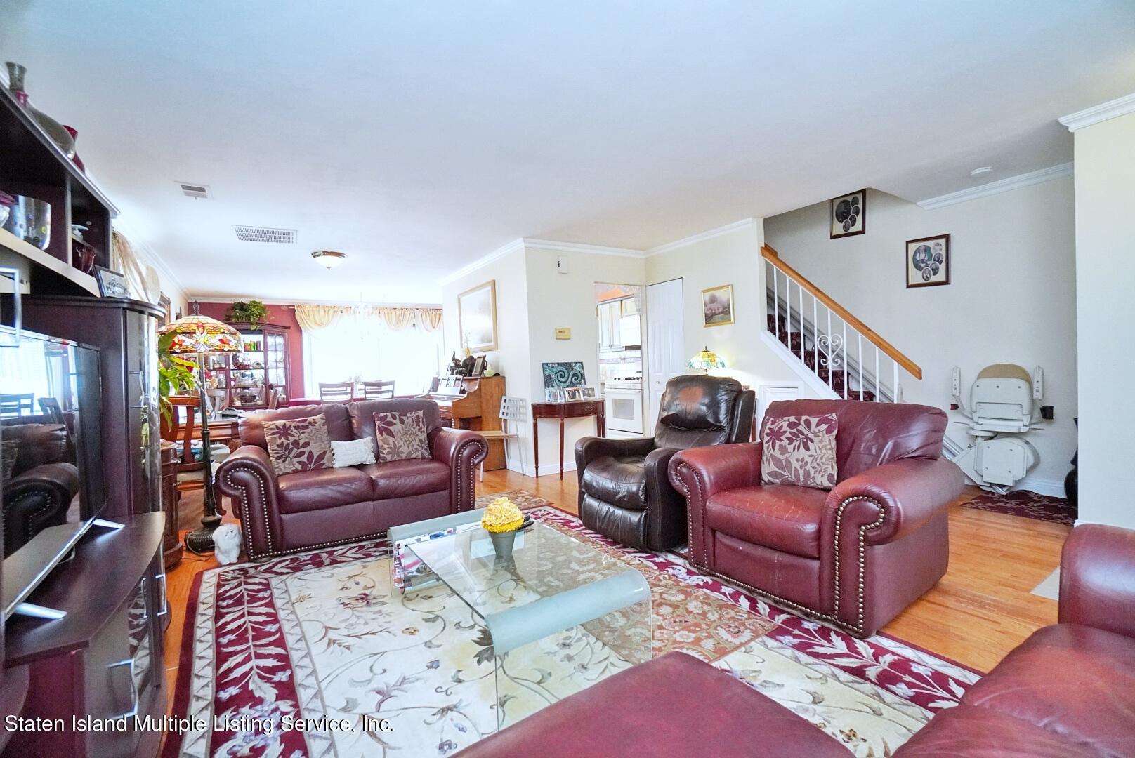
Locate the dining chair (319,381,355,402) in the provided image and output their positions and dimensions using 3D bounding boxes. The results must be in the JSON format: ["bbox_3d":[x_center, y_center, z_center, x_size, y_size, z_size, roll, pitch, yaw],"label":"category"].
[{"bbox_3d":[-3.232,0.564,6.612,0.450,1.015,0.530,-3,2,-33],"label":"dining chair"}]

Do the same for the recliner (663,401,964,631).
[{"bbox_3d":[1.284,0.573,2.490,0.930,0.880,1.160,-3,2,-34],"label":"recliner"}]

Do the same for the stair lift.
[{"bbox_3d":[3.339,0.387,3.649,0.380,0.990,0.570,-4,2,-33],"label":"stair lift"}]

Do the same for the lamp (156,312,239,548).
[{"bbox_3d":[-2.458,0.316,3.202,0.445,1.655,0.445,-3,2,-32],"label":"lamp"}]

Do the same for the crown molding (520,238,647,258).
[{"bbox_3d":[0.252,-1.417,5.179,1.660,0.078,0.070,-3,2,-32],"label":"crown molding"}]

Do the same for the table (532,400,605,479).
[{"bbox_3d":[0.127,0.614,4.930,0.930,0.752,0.370,-3,2,-33],"label":"table"}]

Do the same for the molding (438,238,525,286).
[{"bbox_3d":[-1.135,-1.379,5.820,0.070,0.075,2.600,-4,2,-33],"label":"molding"}]

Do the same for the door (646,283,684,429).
[{"bbox_3d":[1.140,-0.069,5.448,0.045,2.030,0.590,-3,2,-32],"label":"door"}]

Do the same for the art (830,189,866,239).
[{"bbox_3d":[2.761,-1.622,4.674,0.025,0.430,0.330,-4,2,-33],"label":"art"}]

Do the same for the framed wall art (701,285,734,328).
[{"bbox_3d":[1.525,-0.738,4.828,0.030,0.390,0.390,-3,2,-33],"label":"framed wall art"}]

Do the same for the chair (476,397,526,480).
[{"bbox_3d":[-0.764,0.613,4.955,0.500,0.820,0.440,-3,2,-33],"label":"chair"}]

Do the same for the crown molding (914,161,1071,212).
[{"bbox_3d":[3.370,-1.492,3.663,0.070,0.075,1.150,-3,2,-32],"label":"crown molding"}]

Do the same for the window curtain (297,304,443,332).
[{"bbox_3d":[-3.477,-1.103,8.726,2.620,0.500,0.130,-3,2,-32],"label":"window curtain"}]

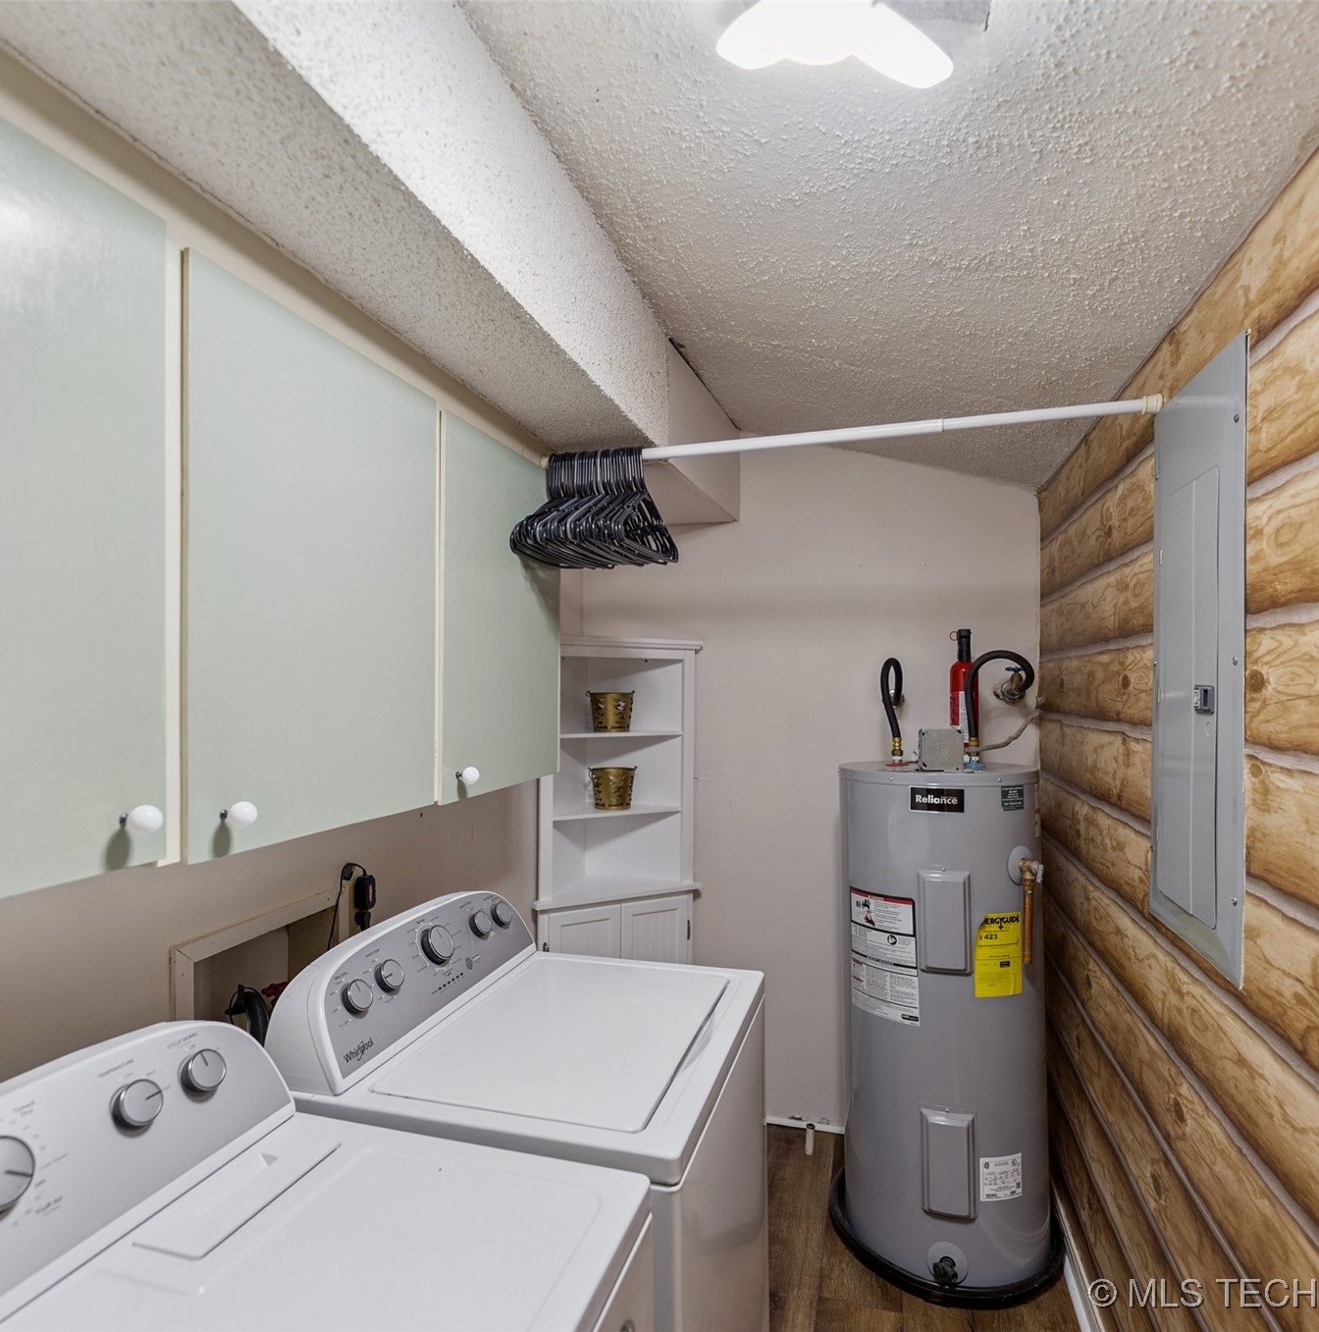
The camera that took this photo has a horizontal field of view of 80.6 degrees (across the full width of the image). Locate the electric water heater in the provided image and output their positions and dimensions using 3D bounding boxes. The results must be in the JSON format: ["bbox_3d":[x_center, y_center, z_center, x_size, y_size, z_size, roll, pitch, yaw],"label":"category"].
[{"bbox_3d":[0.805,0.946,2.232,0.580,1.285,0.580,0,-1,12],"label":"electric water heater"}]

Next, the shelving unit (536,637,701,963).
[{"bbox_3d":[-0.193,0.752,2.815,0.610,1.690,0.320,0,-1,-25],"label":"shelving unit"}]

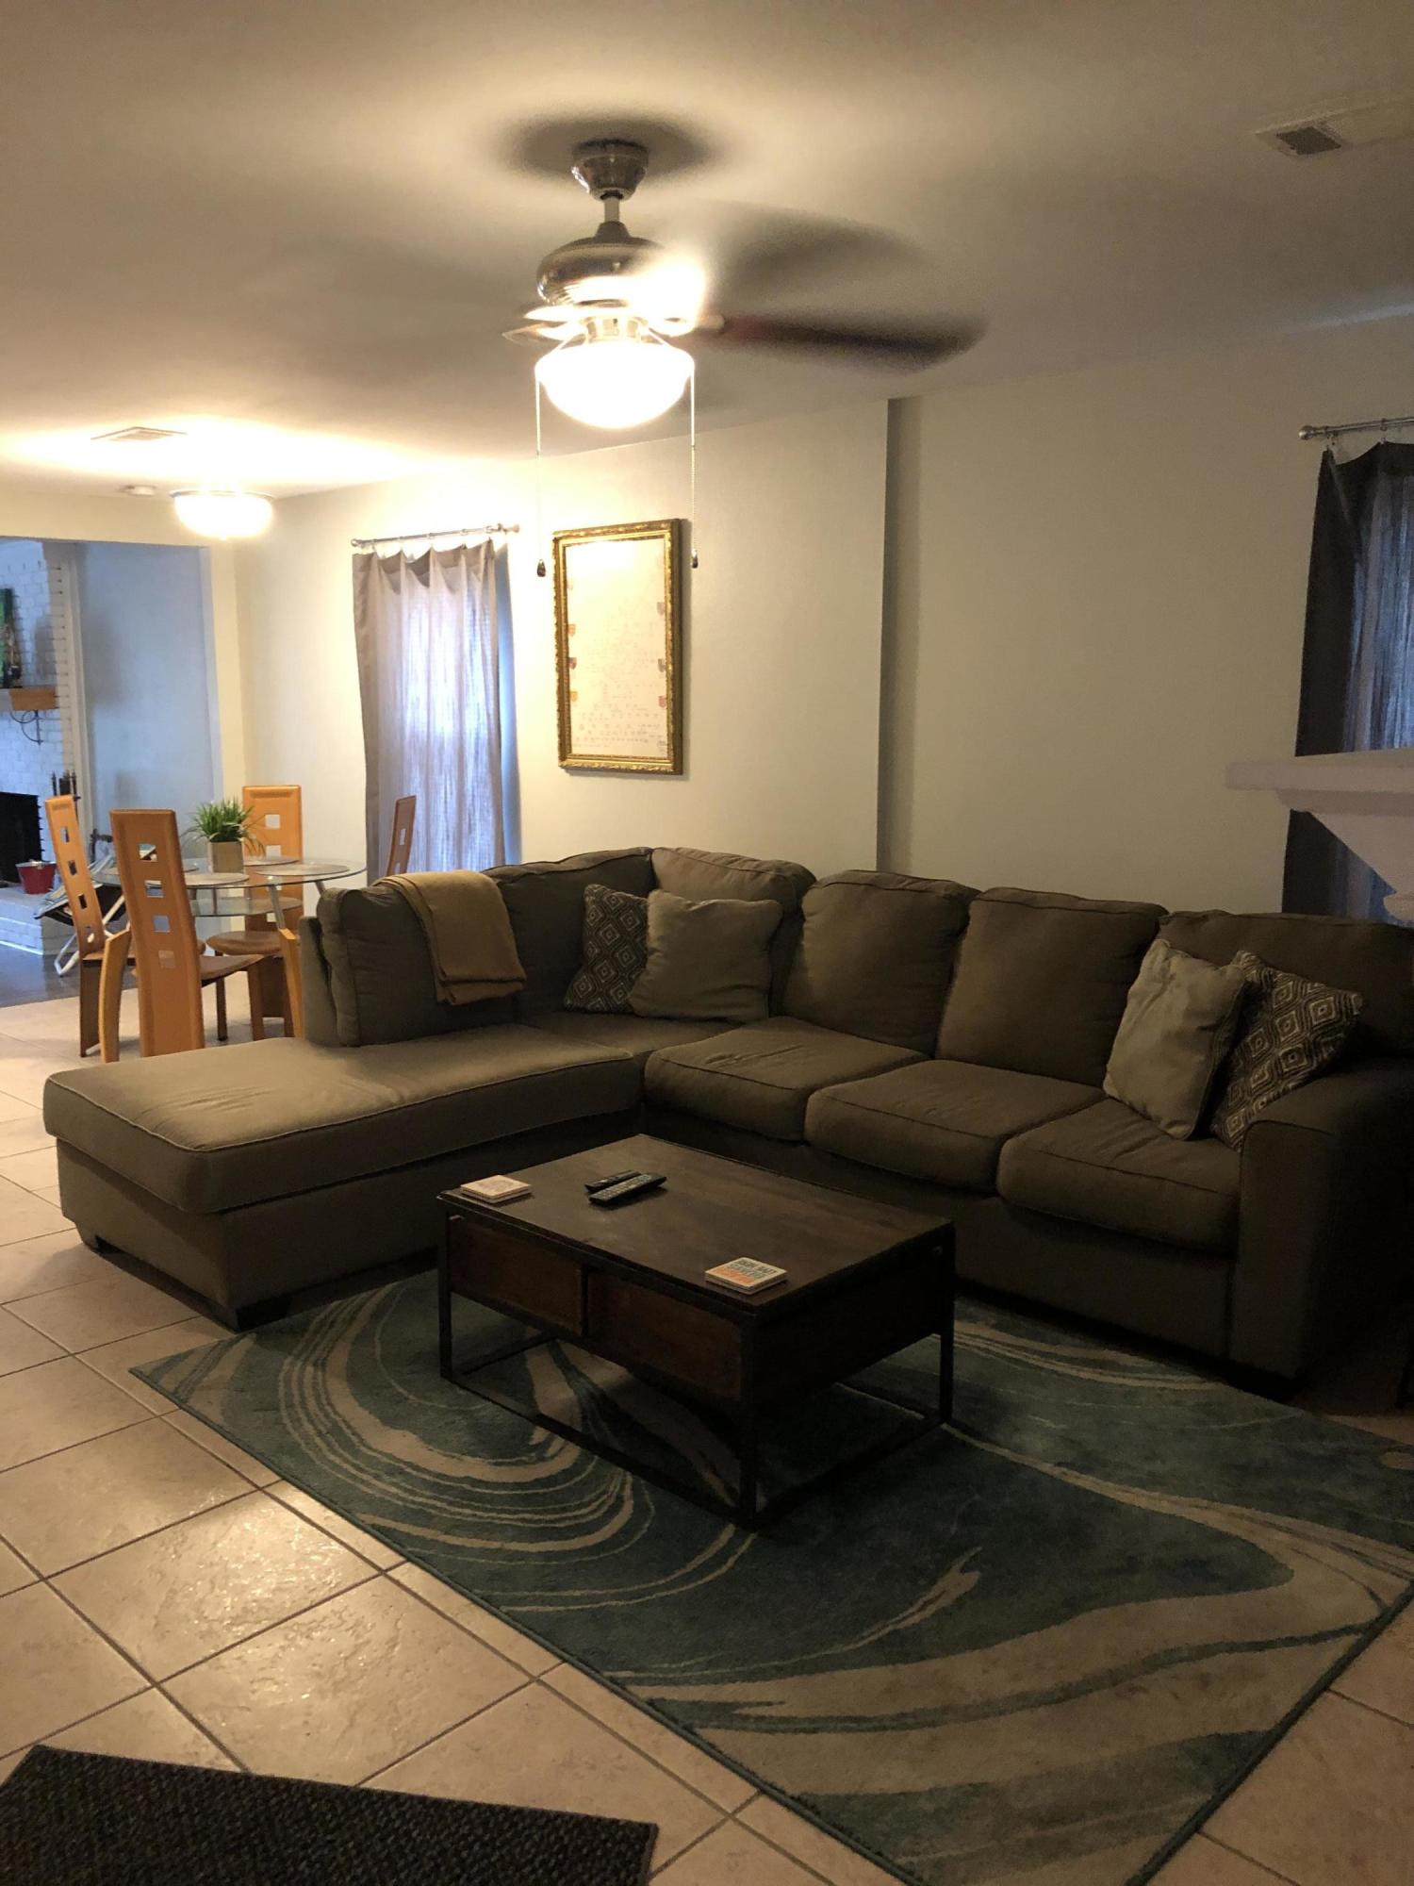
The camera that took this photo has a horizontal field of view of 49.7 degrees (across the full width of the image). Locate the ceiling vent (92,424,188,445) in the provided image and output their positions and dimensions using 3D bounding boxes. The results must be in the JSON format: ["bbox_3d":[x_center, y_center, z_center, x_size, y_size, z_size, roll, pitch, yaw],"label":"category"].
[{"bbox_3d":[-2.100,-1.866,5.644,0.380,0.020,0.210,9,13,43],"label":"ceiling vent"}]

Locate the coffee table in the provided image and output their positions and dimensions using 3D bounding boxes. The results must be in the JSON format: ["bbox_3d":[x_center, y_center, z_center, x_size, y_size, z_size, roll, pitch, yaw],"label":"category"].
[{"bbox_3d":[-0.040,0.771,3.262,0.926,0.430,0.615,9,13,43],"label":"coffee table"}]

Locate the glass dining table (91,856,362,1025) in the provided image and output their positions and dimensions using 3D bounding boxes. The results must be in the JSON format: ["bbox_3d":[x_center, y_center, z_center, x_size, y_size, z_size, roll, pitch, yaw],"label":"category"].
[{"bbox_3d":[-2.013,0.074,6.447,1.110,0.760,1.110,0,10,0],"label":"glass dining table"}]

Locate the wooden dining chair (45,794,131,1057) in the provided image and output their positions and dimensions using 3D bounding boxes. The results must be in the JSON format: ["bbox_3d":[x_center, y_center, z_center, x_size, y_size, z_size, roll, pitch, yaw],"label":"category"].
[{"bbox_3d":[-2.423,-0.069,6.383,0.540,1.065,0.450,0,10,-2],"label":"wooden dining chair"}]

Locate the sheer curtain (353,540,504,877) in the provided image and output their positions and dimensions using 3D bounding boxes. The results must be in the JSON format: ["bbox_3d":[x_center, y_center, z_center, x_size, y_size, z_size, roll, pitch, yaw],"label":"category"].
[{"bbox_3d":[-1.243,-0.709,6.832,1.050,2.070,0.100,9,13,43],"label":"sheer curtain"}]

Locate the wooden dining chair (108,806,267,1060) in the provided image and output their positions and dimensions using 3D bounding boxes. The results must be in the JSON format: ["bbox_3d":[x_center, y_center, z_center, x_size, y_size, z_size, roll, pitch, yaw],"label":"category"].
[{"bbox_3d":[-2.063,-0.010,6.035,0.450,1.065,0.540,1,10,9],"label":"wooden dining chair"}]

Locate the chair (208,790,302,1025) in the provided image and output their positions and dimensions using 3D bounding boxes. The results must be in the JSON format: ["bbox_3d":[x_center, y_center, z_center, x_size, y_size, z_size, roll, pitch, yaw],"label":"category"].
[{"bbox_3d":[-2.012,-0.144,6.821,0.450,1.065,0.540,0,10,0],"label":"chair"}]

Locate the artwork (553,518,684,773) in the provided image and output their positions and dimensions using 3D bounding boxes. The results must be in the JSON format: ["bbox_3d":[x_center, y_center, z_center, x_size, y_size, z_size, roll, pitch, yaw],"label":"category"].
[{"bbox_3d":[-0.348,-1.138,5.947,0.665,0.940,0.050,9,13,43],"label":"artwork"}]

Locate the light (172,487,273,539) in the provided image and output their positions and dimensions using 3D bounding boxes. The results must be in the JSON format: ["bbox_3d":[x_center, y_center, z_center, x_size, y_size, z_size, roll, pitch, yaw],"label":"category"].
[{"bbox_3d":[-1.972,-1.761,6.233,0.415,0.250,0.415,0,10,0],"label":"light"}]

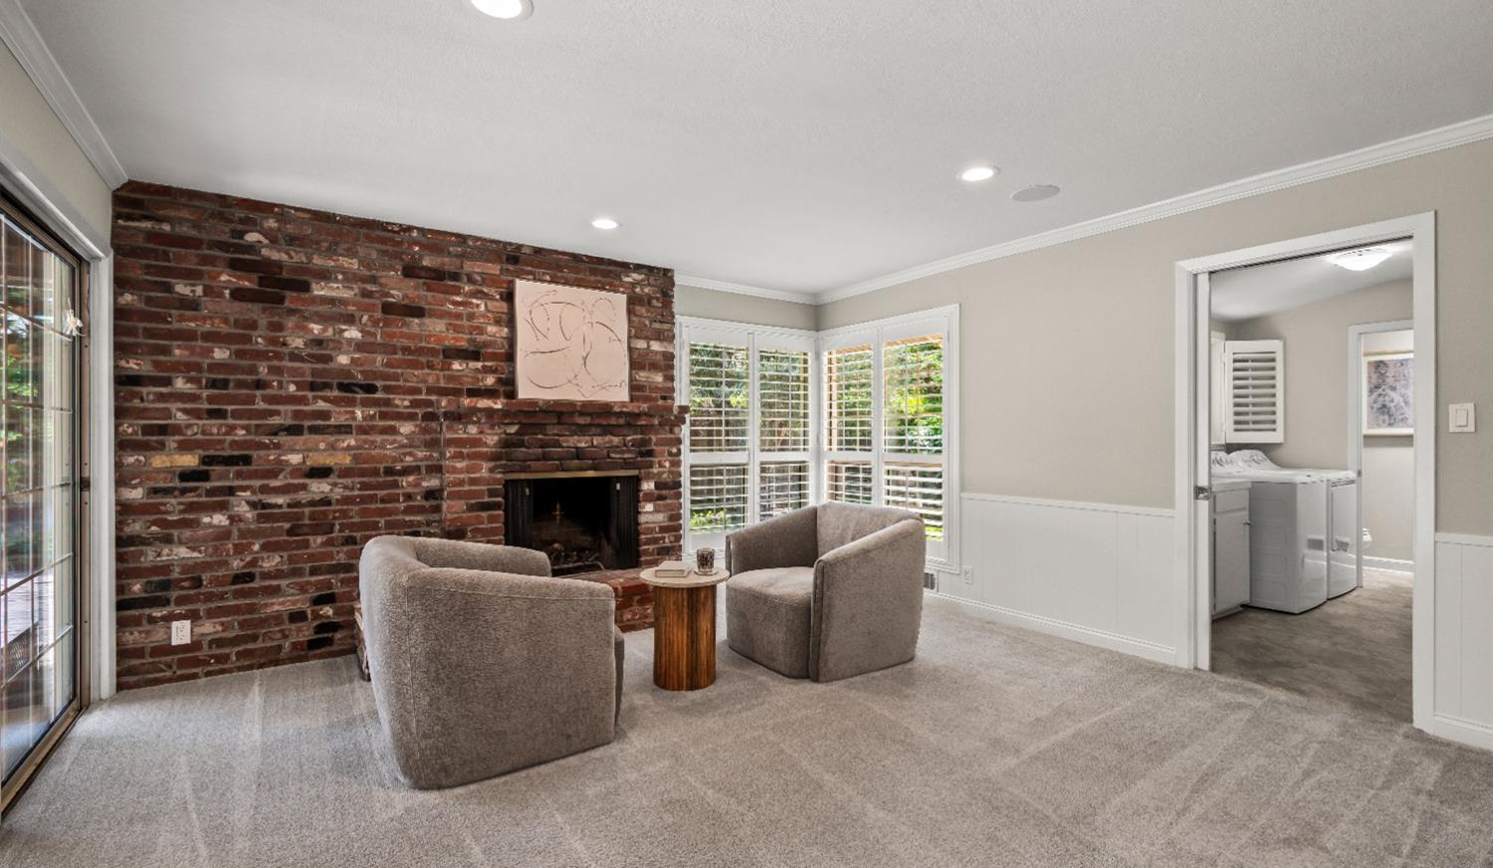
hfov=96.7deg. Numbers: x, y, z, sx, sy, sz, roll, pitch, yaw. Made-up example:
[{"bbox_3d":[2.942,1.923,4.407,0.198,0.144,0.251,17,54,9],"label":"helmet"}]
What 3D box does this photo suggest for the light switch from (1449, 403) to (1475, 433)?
[{"bbox_3d":[2.837,-0.062,2.632,0.010,0.115,0.070,0,0,-34],"label":"light switch"}]

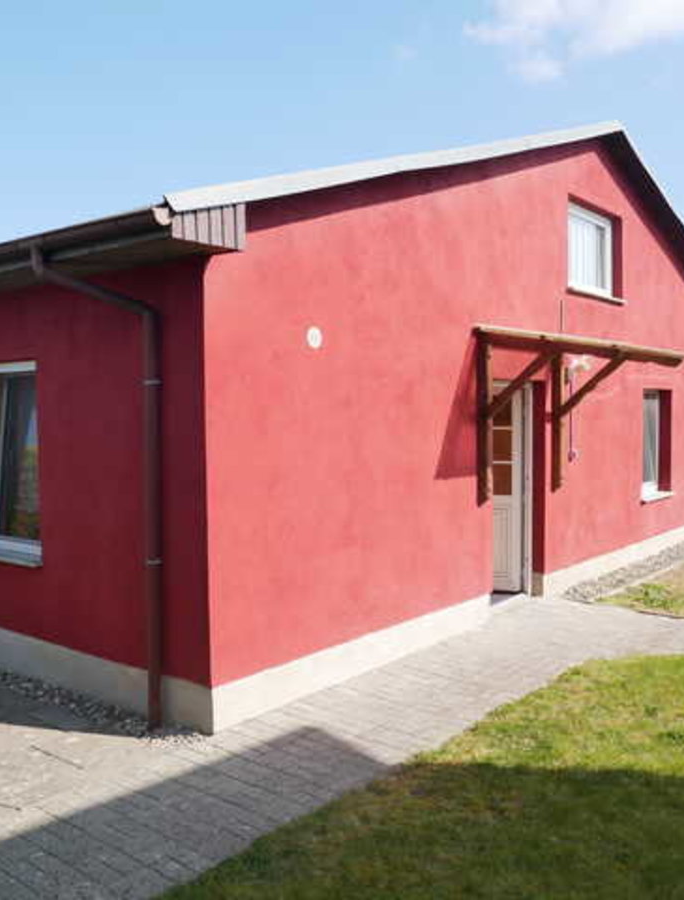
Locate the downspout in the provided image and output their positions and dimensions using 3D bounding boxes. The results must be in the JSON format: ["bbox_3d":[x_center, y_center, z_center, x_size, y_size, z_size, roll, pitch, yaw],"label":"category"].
[{"bbox_3d":[-1.437,0.234,4.927,0.660,2.860,0.500,1,3,39],"label":"downspout"}]

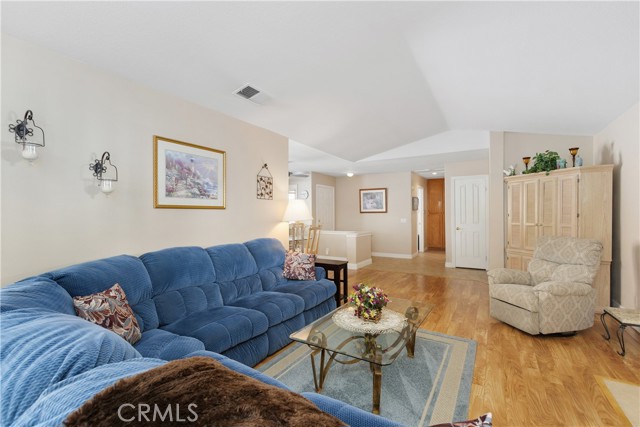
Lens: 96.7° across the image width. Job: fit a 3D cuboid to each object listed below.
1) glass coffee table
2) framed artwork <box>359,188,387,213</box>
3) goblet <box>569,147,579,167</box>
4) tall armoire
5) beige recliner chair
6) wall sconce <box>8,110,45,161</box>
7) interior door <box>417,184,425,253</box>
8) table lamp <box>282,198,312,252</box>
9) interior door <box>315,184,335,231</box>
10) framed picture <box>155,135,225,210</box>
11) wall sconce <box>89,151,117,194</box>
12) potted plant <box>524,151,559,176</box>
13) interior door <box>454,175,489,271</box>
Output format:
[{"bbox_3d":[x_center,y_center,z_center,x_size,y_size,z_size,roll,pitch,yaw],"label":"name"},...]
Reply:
[{"bbox_3d":[0.410,1.042,2.250,0.660,0.446,1.240,0,0,32],"label":"glass coffee table"},{"bbox_3d":[1.615,-0.380,8.450,0.860,0.730,0.040,0,0,32],"label":"framed artwork"},{"bbox_3d":[3.391,-0.725,3.800,0.105,0.298,0.105,0,0,31],"label":"goblet"},{"bbox_3d":[3.575,0.340,4.290,0.720,1.850,1.360,0,0,-14],"label":"tall armoire"},{"bbox_3d":[2.586,0.783,3.283,0.950,0.980,0.700,0,0,-13],"label":"beige recliner chair"},{"bbox_3d":[-1.889,-0.493,1.835,0.180,0.325,0.135,0,0,31],"label":"wall sconce"},{"bbox_3d":[3.199,0.255,8.993,0.060,2.040,0.850,0,0,31],"label":"interior door"},{"bbox_3d":[-0.330,0.200,4.250,0.455,0.850,0.455,0,0,0],"label":"table lamp"},{"bbox_3d":[0.188,0.268,8.536,0.060,2.040,0.940,0,0,31],"label":"interior door"},{"bbox_3d":[-1.296,-0.381,2.954,0.035,0.672,0.830,0,0,31],"label":"framed picture"},{"bbox_3d":[-1.667,-0.307,2.203,0.240,0.335,0.150,0,0,32],"label":"wall sconce"},{"bbox_3d":[3.300,-0.755,4.240,0.320,0.340,0.430,0,0,-14],"label":"potted plant"},{"bbox_3d":[3.400,0.240,6.430,0.680,2.060,0.080,0,0,32],"label":"interior door"}]

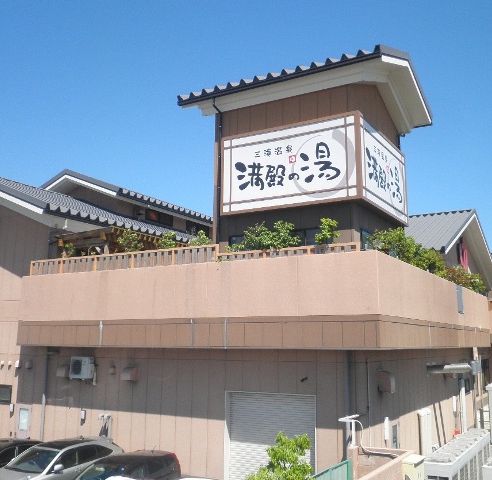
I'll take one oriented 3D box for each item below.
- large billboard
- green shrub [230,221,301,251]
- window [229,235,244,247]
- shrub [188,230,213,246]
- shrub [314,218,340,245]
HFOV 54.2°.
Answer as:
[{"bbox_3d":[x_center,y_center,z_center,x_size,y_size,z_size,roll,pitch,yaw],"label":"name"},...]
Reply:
[{"bbox_3d":[2.739,-2.169,18.499,5.638,2.987,4.514,-6,-14,27],"label":"large billboard"},{"bbox_3d":[0.624,-0.089,16.145,2.100,1.098,0.950,-6,-13,25],"label":"green shrub"},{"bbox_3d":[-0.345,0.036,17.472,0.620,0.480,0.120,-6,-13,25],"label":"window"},{"bbox_3d":[-1.669,0.043,17.538,0.800,0.800,0.720,-6,-13,25],"label":"shrub"},{"bbox_3d":[2.583,-0.205,15.146,0.720,0.943,0.680,-6,-13,25],"label":"shrub"}]

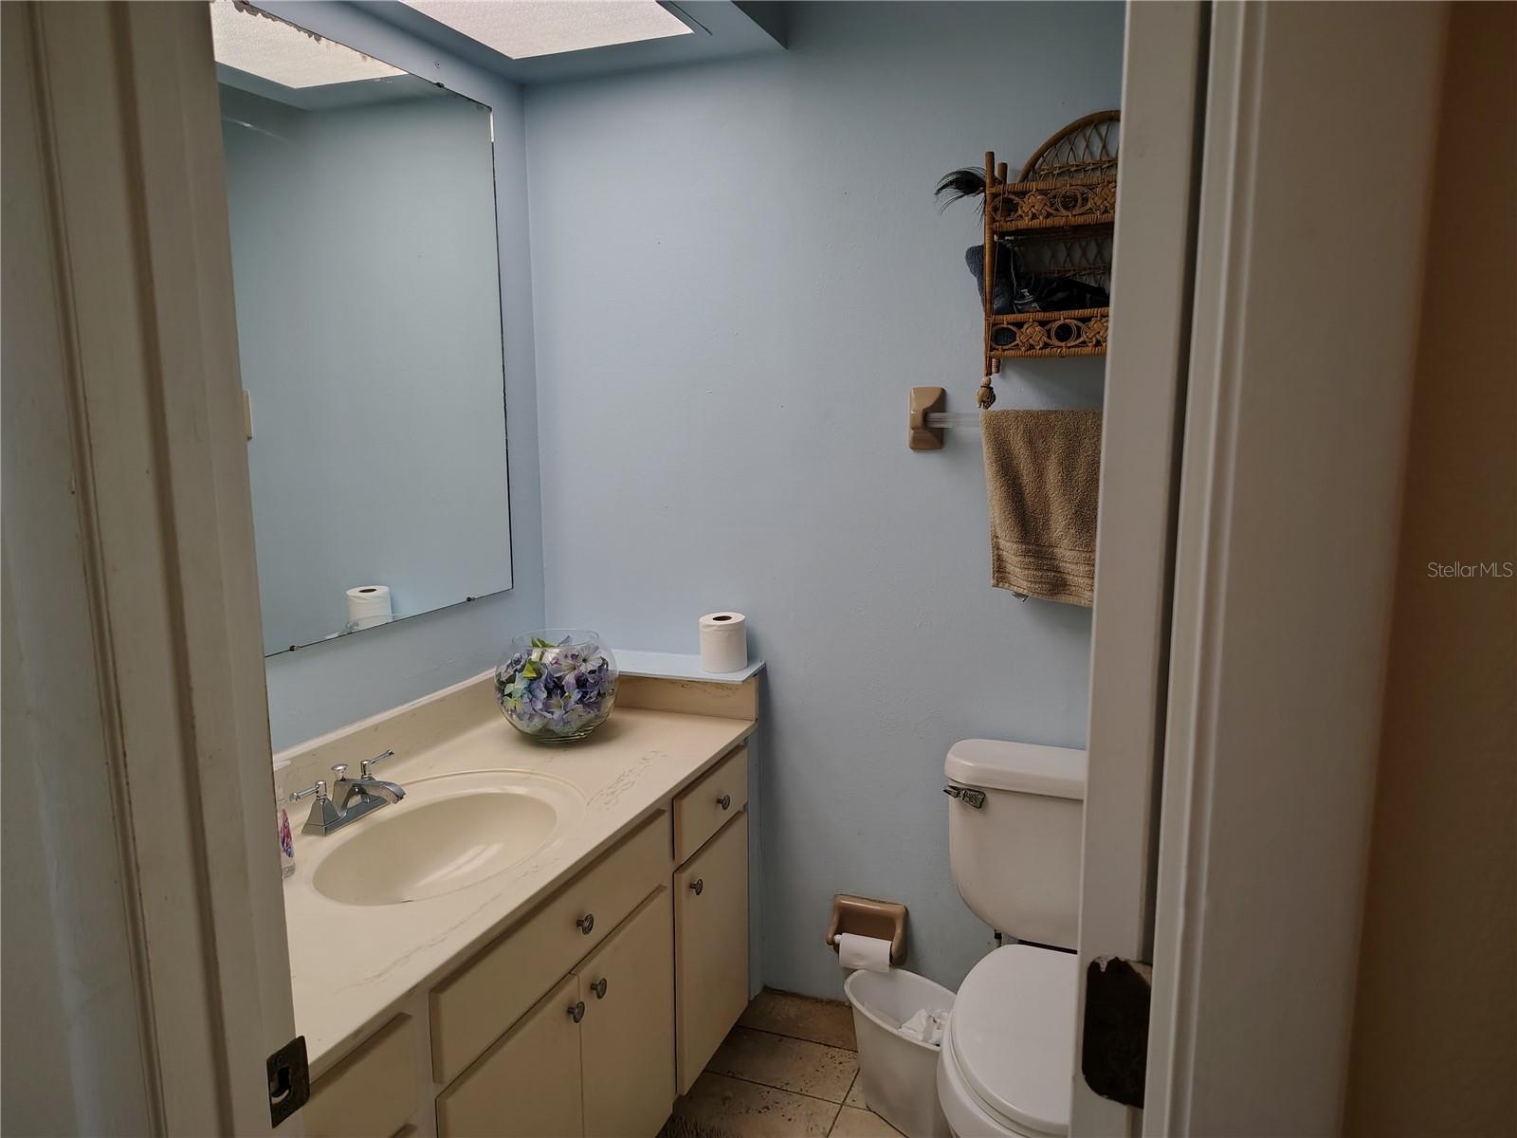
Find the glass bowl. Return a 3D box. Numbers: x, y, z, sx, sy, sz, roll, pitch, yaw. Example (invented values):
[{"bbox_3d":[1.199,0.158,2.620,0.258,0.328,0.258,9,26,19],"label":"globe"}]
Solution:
[{"bbox_3d":[-0.406,0.236,2.123,0.244,0.196,0.244,0,9,0],"label":"glass bowl"}]

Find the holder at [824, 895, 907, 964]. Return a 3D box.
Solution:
[{"bbox_3d":[0.240,0.820,2.354,0.170,0.134,0.069,3,10,22],"label":"holder"}]

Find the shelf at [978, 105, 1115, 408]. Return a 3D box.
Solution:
[{"bbox_3d":[0.635,-0.580,1.918,0.421,0.522,0.162,3,10,22],"label":"shelf"}]

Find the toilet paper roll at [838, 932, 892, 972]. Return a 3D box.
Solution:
[{"bbox_3d":[0.233,0.848,2.320,0.113,0.065,0.058,3,10,22],"label":"toilet paper roll"}]

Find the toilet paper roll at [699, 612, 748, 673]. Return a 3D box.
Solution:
[{"bbox_3d":[-0.076,0.162,2.323,0.103,0.113,0.103,0,9,0],"label":"toilet paper roll"}]

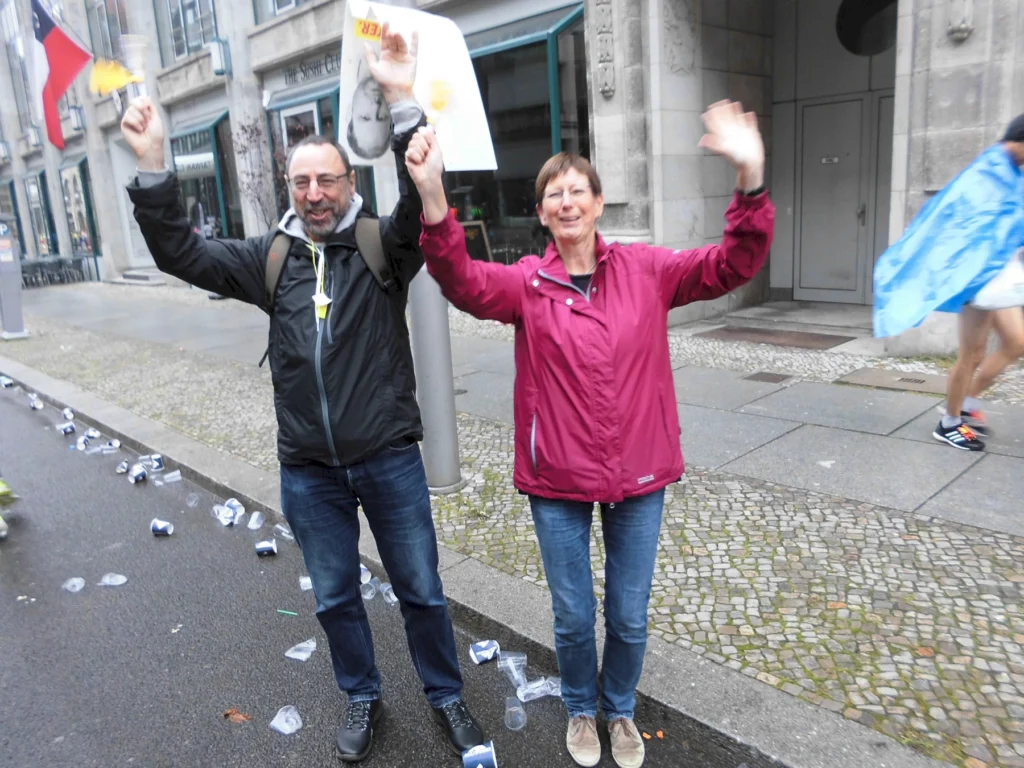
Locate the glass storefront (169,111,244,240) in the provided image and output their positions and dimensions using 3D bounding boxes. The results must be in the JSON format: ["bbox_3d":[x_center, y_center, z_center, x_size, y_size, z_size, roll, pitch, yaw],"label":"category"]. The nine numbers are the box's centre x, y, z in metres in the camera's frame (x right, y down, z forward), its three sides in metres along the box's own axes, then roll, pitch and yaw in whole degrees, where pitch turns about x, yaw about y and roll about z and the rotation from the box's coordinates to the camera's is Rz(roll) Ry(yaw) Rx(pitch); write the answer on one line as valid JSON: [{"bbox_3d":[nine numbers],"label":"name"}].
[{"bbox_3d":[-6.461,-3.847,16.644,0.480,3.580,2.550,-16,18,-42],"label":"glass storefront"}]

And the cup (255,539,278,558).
[{"bbox_3d":[-1.171,0.779,3.665,0.085,0.077,0.077,-12,14,-6],"label":"cup"}]

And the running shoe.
[{"bbox_3d":[2.418,0.267,4.158,0.100,0.110,0.275,-16,26,-42],"label":"running shoe"}]

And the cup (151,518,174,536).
[{"bbox_3d":[-1.817,0.744,3.999,0.085,0.077,0.077,5,14,6],"label":"cup"}]

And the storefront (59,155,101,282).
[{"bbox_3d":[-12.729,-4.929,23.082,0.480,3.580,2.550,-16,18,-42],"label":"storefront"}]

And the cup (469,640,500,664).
[{"bbox_3d":[-0.093,0.938,2.686,0.085,0.077,0.077,-10,15,-27],"label":"cup"}]

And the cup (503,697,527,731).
[{"bbox_3d":[0.006,1.008,2.367,0.068,0.068,0.095,-5,6,-5],"label":"cup"}]

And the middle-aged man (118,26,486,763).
[{"bbox_3d":[-0.566,0.087,2.187,0.800,2.000,0.450,-5,13,-8],"label":"middle-aged man"}]

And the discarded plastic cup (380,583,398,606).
[{"bbox_3d":[-0.506,0.858,3.157,0.070,0.070,0.095,-8,6,-18],"label":"discarded plastic cup"}]

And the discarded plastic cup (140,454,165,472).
[{"bbox_3d":[-2.335,0.523,5.058,0.077,0.085,0.077,-4,13,0],"label":"discarded plastic cup"}]

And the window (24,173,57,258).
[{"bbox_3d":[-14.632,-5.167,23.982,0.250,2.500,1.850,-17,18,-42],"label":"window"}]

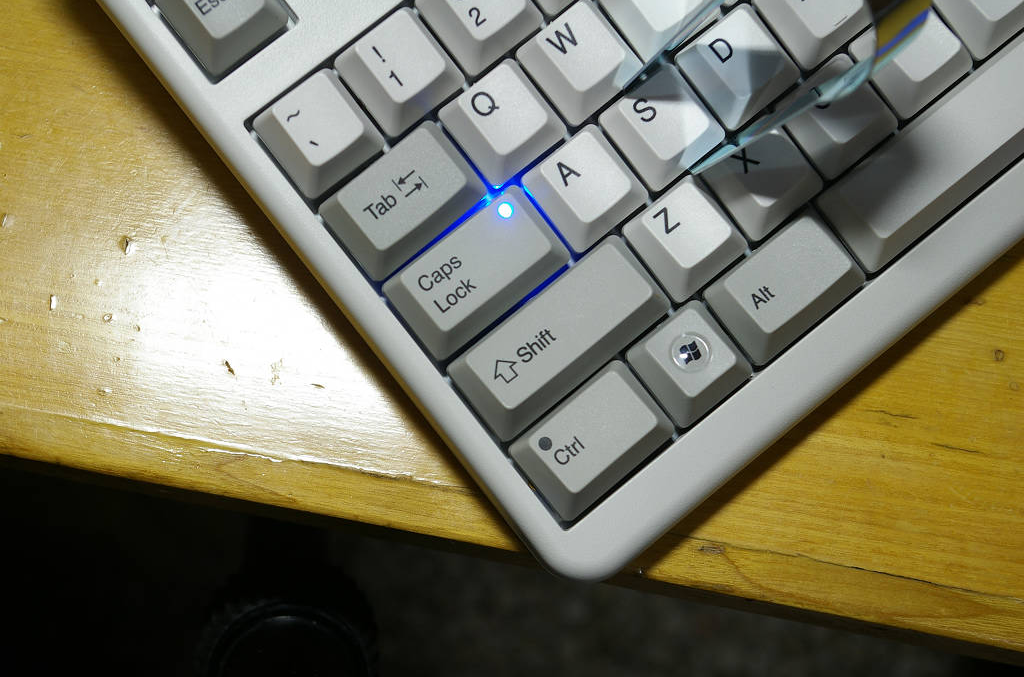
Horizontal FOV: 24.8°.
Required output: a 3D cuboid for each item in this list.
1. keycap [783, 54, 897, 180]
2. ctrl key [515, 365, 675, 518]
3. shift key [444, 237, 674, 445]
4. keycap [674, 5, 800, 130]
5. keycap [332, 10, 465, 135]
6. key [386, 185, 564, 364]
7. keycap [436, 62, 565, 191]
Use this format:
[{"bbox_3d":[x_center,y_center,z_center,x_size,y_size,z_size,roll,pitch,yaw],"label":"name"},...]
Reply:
[{"bbox_3d":[0.063,-0.043,0.442,0.018,0.008,0.018,-39,93,-9],"label":"keycap"},{"bbox_3d":[0.016,0.019,0.431,0.028,0.009,0.018,-39,93,-9],"label":"ctrl key"},{"bbox_3d":[0.010,0.000,0.431,0.042,0.008,0.018,-39,93,-9],"label":"shift key"},{"bbox_3d":[0.044,-0.052,0.440,0.018,0.008,0.018,-39,93,-9],"label":"keycap"},{"bbox_3d":[-0.020,-0.050,0.428,0.018,0.011,0.018,-39,93,-9],"label":"keycap"},{"bbox_3d":[-0.006,-0.012,0.430,0.032,0.008,0.018,-39,93,-9],"label":"key"},{"bbox_3d":[-0.001,-0.041,0.432,0.018,0.009,0.018,-39,93,-9],"label":"keycap"}]

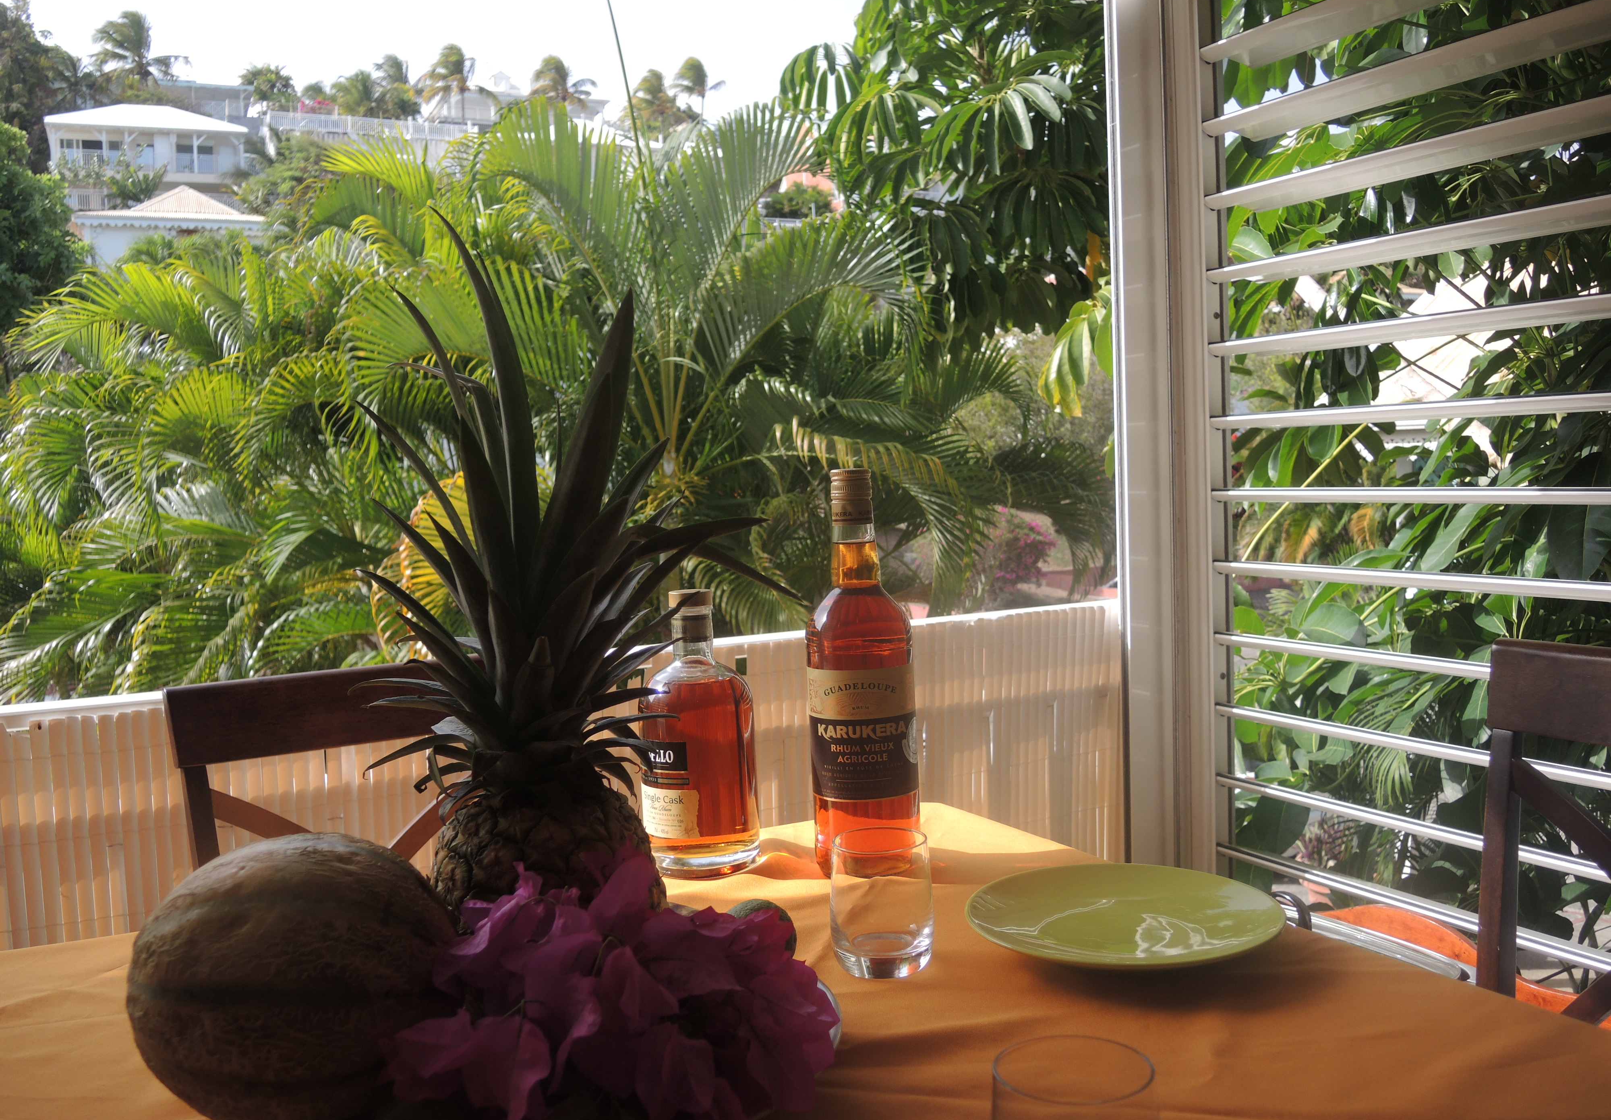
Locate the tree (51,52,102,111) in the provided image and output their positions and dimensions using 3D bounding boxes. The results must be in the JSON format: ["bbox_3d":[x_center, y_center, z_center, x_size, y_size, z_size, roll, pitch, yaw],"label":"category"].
[{"bbox_3d":[-48.133,-31.438,86.000,3.700,4.300,3.700,-4,4,-28],"label":"tree"}]

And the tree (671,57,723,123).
[{"bbox_3d":[-7.927,-34.537,96.000,4.100,5.000,4.000,-3,3,-4],"label":"tree"}]

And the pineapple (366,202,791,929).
[{"bbox_3d":[-0.122,0.034,0.700,0.240,0.440,0.230,-2,3,6],"label":"pineapple"}]

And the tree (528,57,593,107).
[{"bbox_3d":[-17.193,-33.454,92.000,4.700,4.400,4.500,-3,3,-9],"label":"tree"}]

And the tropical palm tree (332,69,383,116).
[{"bbox_3d":[-28.841,-29.896,84.000,3.500,3.500,3.400,-4,3,-18],"label":"tropical palm tree"}]

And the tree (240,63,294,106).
[{"bbox_3d":[-34.682,-30.545,84.000,3.600,3.200,3.500,-4,3,-21],"label":"tree"}]

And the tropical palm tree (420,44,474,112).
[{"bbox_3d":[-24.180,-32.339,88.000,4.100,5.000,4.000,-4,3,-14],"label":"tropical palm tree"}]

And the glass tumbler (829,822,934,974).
[{"bbox_3d":[0.046,0.211,0.812,0.066,0.079,0.066,-3,3,0],"label":"glass tumbler"}]

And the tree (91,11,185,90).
[{"bbox_3d":[-45.088,-34.039,88.000,6.400,6.200,6.200,-4,4,-26],"label":"tree"}]

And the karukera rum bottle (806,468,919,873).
[{"bbox_3d":[0.043,0.085,1.019,0.085,0.308,0.085,-3,3,3],"label":"karukera rum bottle"}]

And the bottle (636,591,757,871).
[{"bbox_3d":[-0.084,0.135,1.042,0.092,0.219,0.092,-3,3,0],"label":"bottle"}]

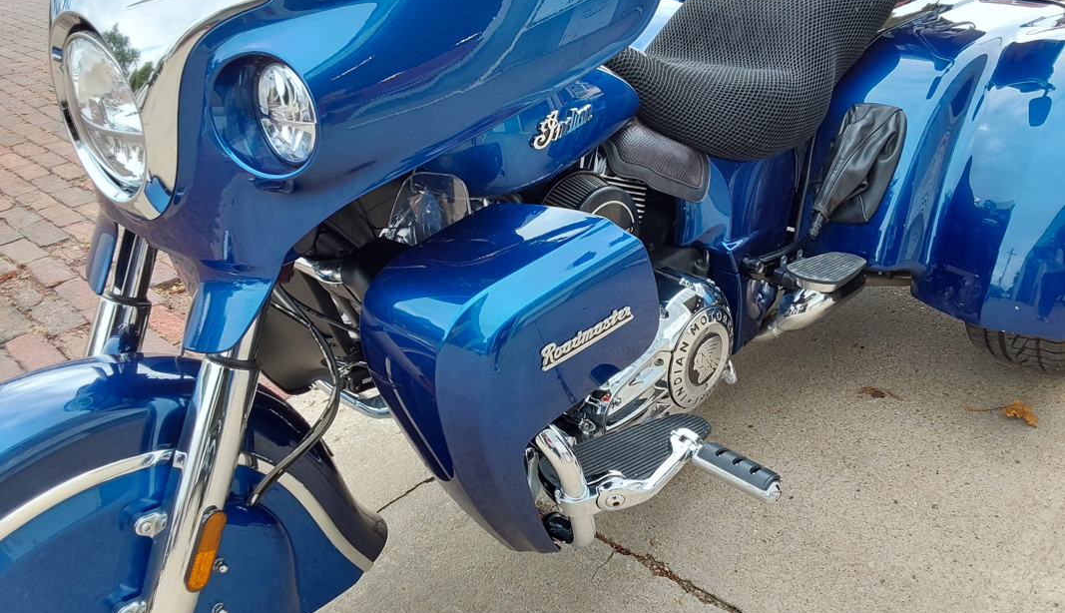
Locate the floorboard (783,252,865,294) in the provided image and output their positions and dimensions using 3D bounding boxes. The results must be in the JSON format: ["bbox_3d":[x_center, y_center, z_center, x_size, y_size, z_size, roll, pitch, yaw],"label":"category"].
[{"bbox_3d":[0.575,-0.071,1.697,0.170,0.037,0.115,-23,32,-39],"label":"floorboard"}]

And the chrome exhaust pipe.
[{"bbox_3d":[0.587,-0.001,1.781,0.350,0.088,0.085,-22,32,-34],"label":"chrome exhaust pipe"}]

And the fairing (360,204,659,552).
[{"bbox_3d":[-0.026,0.106,1.149,0.350,0.415,0.240,-29,36,-36],"label":"fairing"}]

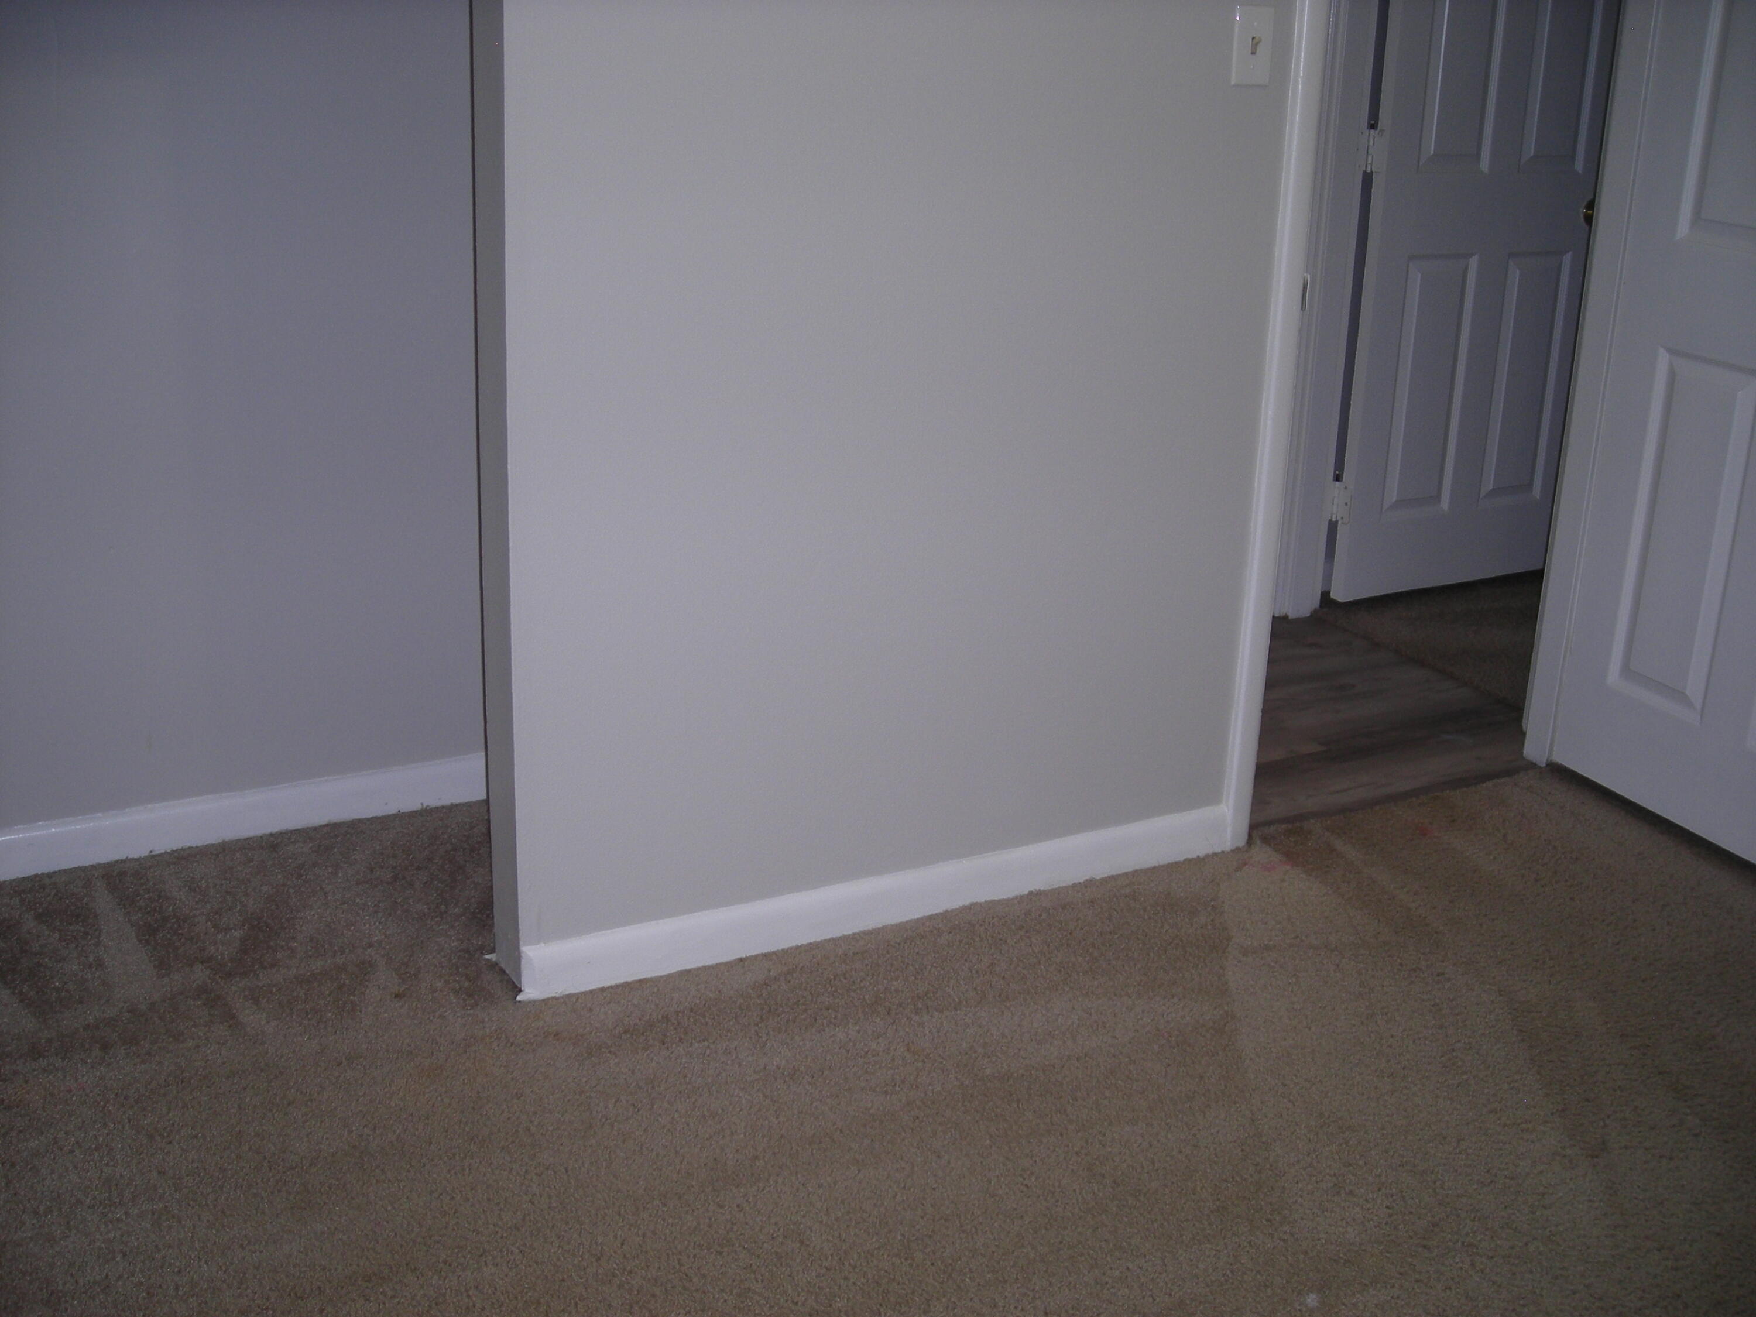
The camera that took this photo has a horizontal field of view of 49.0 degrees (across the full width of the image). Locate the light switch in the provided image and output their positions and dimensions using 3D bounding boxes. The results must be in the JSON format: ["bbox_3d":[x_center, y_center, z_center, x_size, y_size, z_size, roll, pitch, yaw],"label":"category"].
[{"bbox_3d":[0.541,-0.882,2.778,0.070,0.115,0.018,-8,20,-29],"label":"light switch"}]

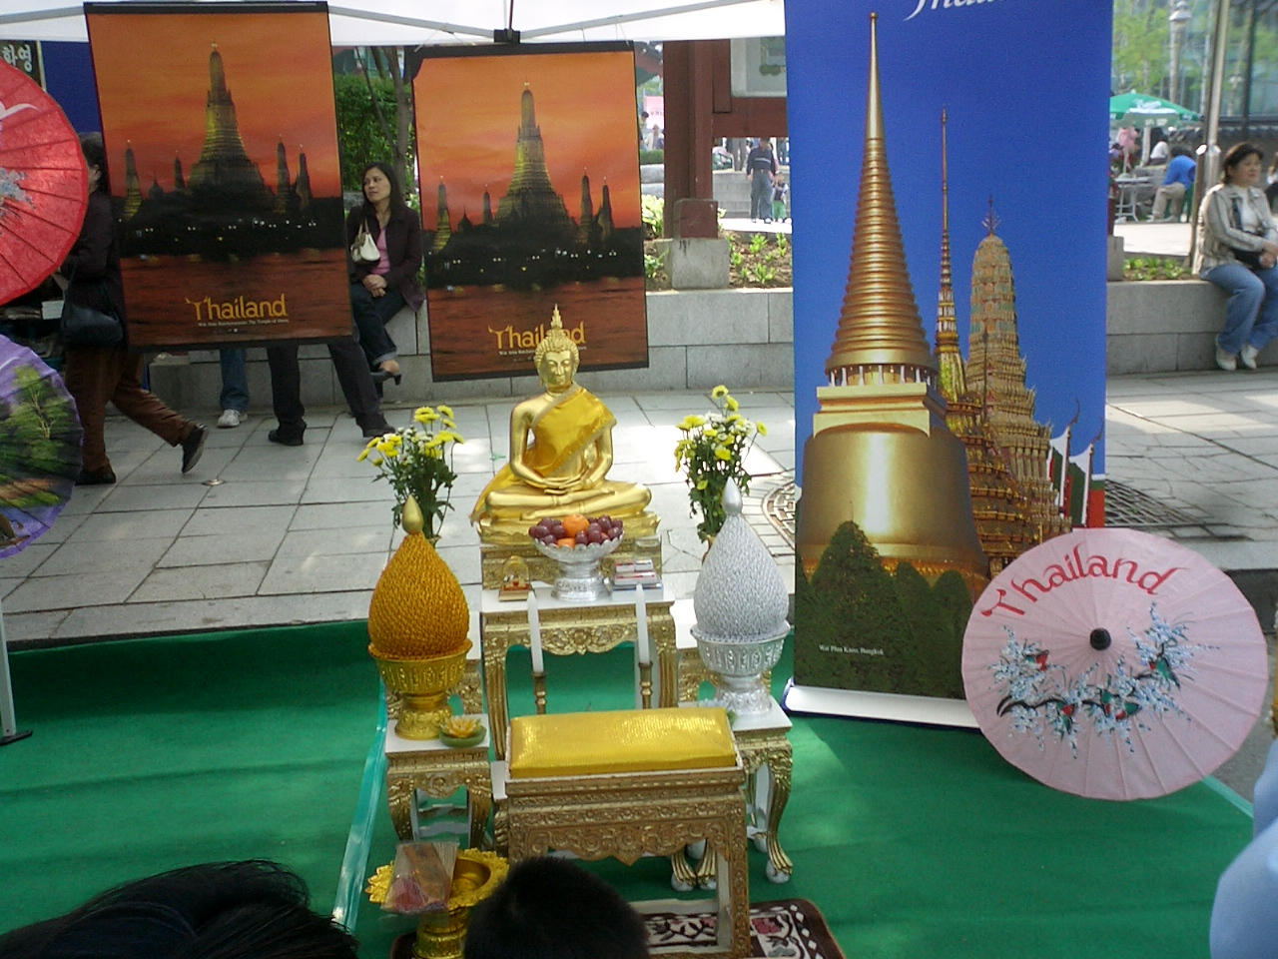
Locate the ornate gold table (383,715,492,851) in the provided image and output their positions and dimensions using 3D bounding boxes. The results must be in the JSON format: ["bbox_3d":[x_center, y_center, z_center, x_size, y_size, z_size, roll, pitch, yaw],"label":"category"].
[{"bbox_3d":[-0.435,0.733,3.024,0.220,0.370,0.195,-3,13,-8],"label":"ornate gold table"}]

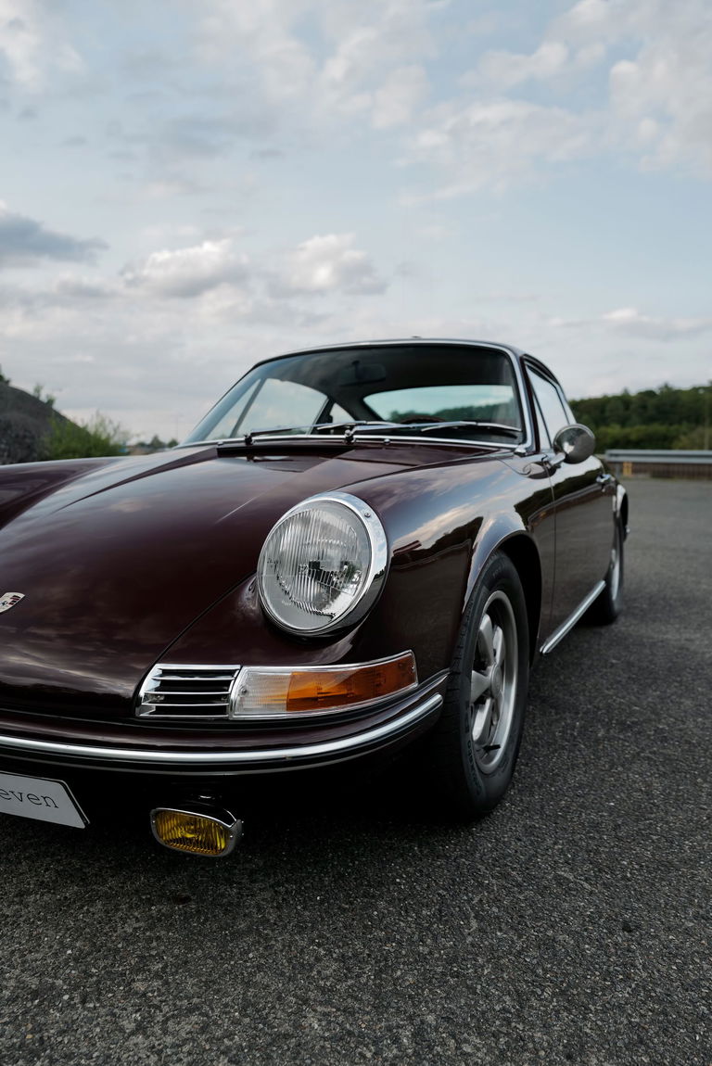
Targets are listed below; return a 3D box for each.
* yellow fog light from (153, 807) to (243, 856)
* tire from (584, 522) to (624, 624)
[{"bbox_3d":[-0.249,0.467,1.335,0.162,0.076,0.075,2,12,24],"label":"yellow fog light"},{"bbox_3d":[1.160,0.121,3.980,0.190,0.620,0.625,0,5,24],"label":"tire"}]

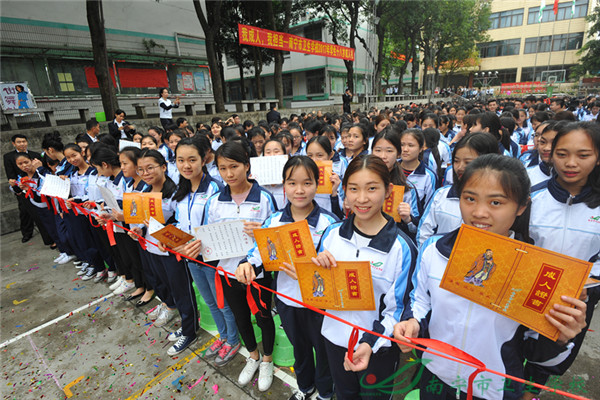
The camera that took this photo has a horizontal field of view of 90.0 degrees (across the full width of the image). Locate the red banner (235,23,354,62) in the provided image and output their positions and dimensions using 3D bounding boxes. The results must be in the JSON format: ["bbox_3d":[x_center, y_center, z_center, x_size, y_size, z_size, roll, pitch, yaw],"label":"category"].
[{"bbox_3d":[0.480,-7.700,15.040,0.100,0.720,9.100,11,22,38],"label":"red banner"}]

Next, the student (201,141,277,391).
[{"bbox_3d":[-0.322,0.462,1.811,0.480,1.610,0.380,1,20,6],"label":"student"}]

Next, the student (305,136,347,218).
[{"bbox_3d":[0.178,0.332,2.299,0.470,1.590,0.400,3,20,12],"label":"student"}]

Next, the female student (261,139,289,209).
[{"bbox_3d":[-0.196,0.291,2.442,0.460,1.560,0.380,7,20,30],"label":"female student"}]

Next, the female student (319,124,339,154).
[{"bbox_3d":[0.282,0.048,3.098,0.450,1.590,0.330,6,21,20],"label":"female student"}]

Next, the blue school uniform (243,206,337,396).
[{"bbox_3d":[0.040,0.592,1.678,0.480,1.290,0.370,4,19,23],"label":"blue school uniform"}]

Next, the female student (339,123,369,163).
[{"bbox_3d":[0.517,0.102,2.852,0.450,1.610,0.330,8,21,24],"label":"female student"}]

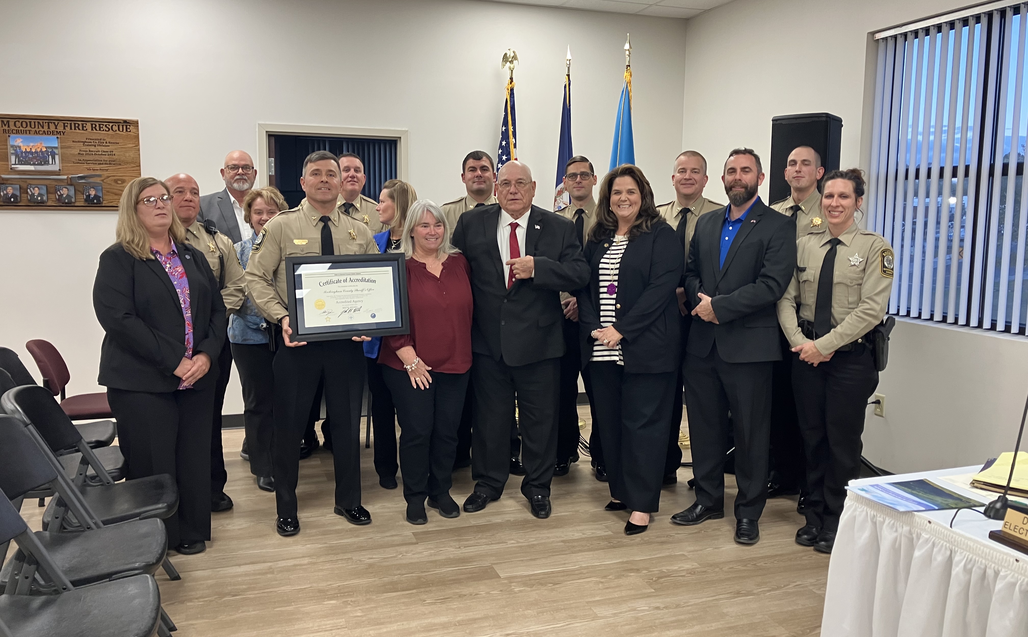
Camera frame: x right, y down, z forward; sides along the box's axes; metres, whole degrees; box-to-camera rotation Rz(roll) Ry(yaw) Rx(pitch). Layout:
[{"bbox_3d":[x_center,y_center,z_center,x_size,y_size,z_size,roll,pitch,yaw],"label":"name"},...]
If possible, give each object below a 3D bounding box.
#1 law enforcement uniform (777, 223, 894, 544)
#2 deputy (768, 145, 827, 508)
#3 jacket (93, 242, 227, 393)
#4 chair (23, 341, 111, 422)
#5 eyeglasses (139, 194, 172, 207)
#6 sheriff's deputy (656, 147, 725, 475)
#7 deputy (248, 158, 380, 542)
[{"bbox_3d":[1.459,0.287,3.821,0.500,1.439,0.360,7,9,40],"label":"law enforcement uniform"},{"bbox_3d":[1.507,0.044,4.328,0.540,1.855,0.360,6,9,34],"label":"deputy"},{"bbox_3d":[-1.545,-0.012,3.649,0.370,0.661,0.520,7,10,41],"label":"jacket"},{"bbox_3d":[-2.359,0.496,4.603,0.580,0.800,0.500,-2,8,-19],"label":"chair"},{"bbox_3d":[-1.551,-0.498,3.556,0.142,0.050,0.145,-16,9,-43],"label":"eyeglasses"},{"bbox_3d":[0.991,0.002,4.738,0.540,1.860,0.360,4,8,20],"label":"sheriff's deputy"},{"bbox_3d":[-0.953,0.107,4.004,0.600,1.790,0.420,-3,8,-27],"label":"deputy"}]

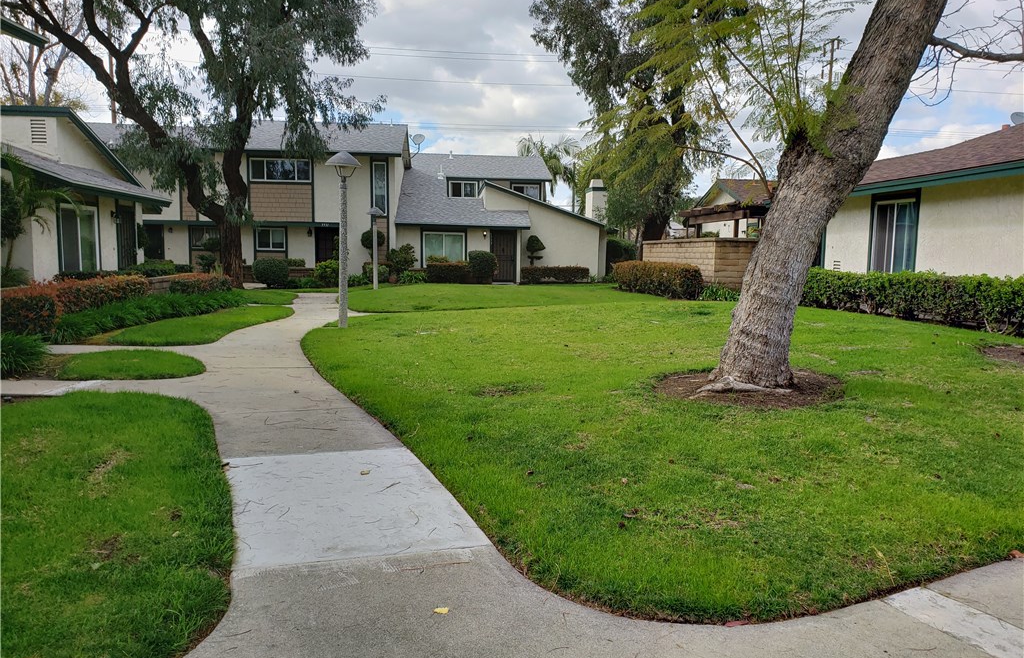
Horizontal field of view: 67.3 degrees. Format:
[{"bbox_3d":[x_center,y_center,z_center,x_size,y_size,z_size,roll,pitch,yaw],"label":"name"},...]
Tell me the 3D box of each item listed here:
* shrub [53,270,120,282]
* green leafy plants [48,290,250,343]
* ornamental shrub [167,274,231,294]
[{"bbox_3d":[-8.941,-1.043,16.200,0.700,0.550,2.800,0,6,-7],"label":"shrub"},{"bbox_3d":[-6.648,-0.433,15.244,1.050,0.450,8.000,0,6,-2],"label":"green leafy plants"},{"bbox_3d":[-7.388,-1.011,18.300,0.850,0.680,3.100,0,6,-7],"label":"ornamental shrub"}]

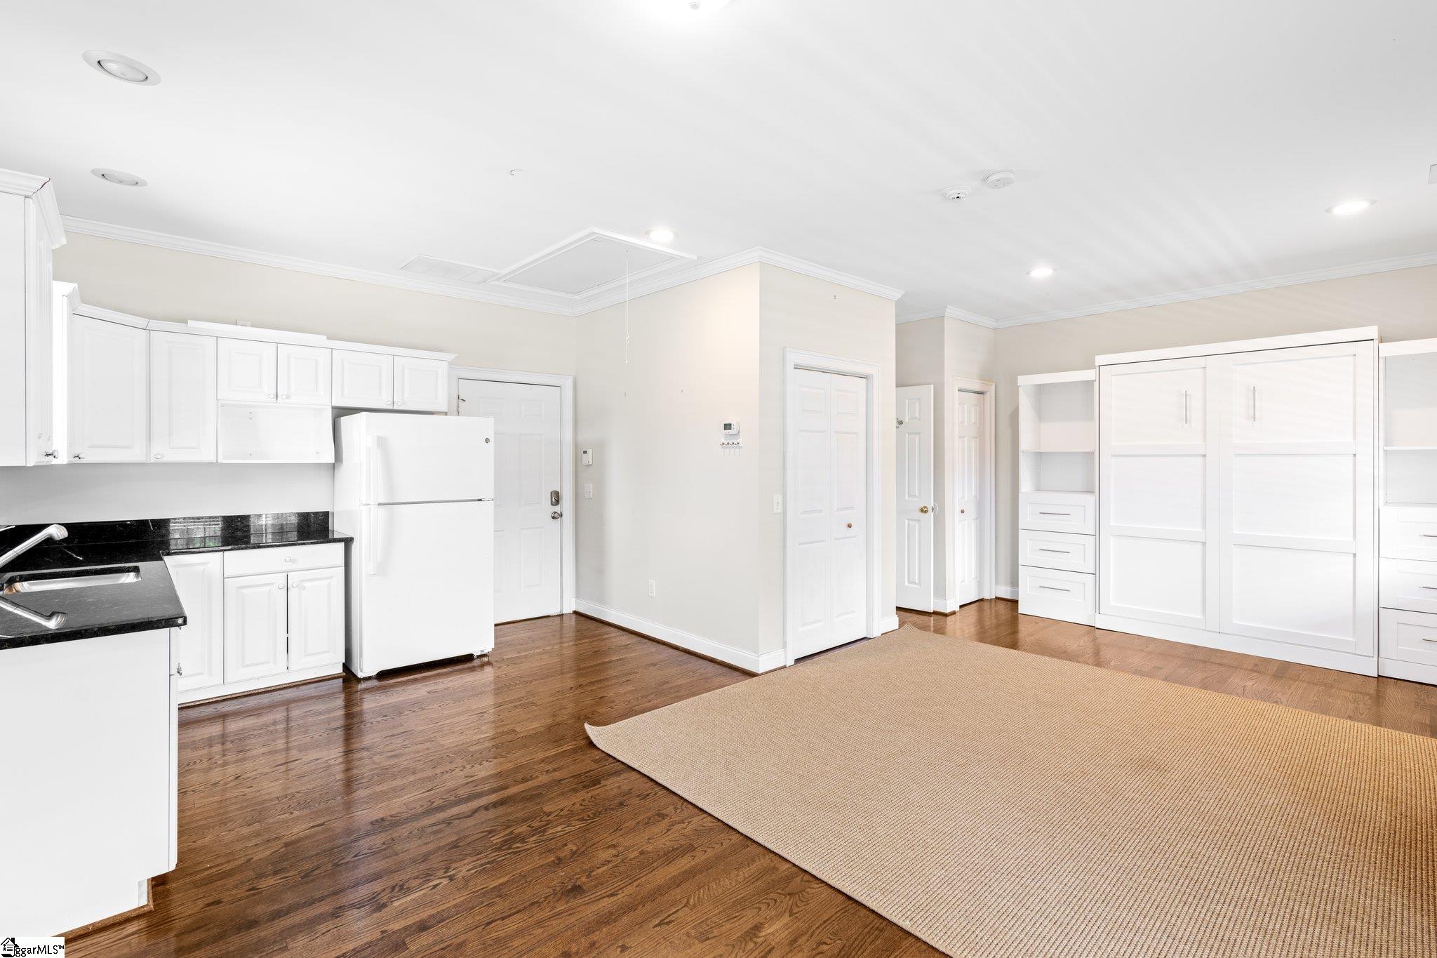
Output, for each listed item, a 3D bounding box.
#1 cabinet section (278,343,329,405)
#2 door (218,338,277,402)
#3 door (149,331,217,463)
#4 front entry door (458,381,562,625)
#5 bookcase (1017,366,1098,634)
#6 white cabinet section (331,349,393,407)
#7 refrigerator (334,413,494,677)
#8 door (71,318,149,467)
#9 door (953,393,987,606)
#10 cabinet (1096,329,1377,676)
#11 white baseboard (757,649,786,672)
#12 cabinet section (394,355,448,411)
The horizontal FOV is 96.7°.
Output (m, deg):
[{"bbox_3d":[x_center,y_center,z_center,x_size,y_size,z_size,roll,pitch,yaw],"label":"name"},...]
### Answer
[{"bbox_3d":[-2.703,-0.670,4.167,0.295,0.378,0.020,-1,2,-42],"label":"cabinet section"},{"bbox_3d":[-2.927,-0.663,3.964,0.298,0.381,0.020,-1,2,-42],"label":"door"},{"bbox_3d":[-3.151,-0.471,3.765,0.299,0.762,0.020,-1,2,-42],"label":"door"},{"bbox_3d":[-1.772,0.202,5.493,0.899,2.045,0.045,-1,2,-42],"label":"front entry door"},{"bbox_3d":[3.095,0.155,5.662,0.430,2.140,0.642,-1,2,-42],"label":"bookcase"},{"bbox_3d":[-2.548,-0.679,4.515,0.380,0.376,0.330,-1,2,-42],"label":"white cabinet section"},{"bbox_3d":[-2.146,0.412,4.519,0.836,1.700,0.768,-1,2,-42],"label":"refrigerator"},{"bbox_3d":[-3.265,-0.462,3.420,0.024,0.748,0.419,0,1,2],"label":"door"},{"bbox_3d":[2.412,0.183,6.147,0.581,2.035,0.035,-1,2,-42],"label":"door"},{"bbox_3d":[3.822,0.129,4.794,0.480,2.230,1.621,-1,2,-42],"label":"cabinet"},{"bbox_3d":[0.350,1.194,4.189,0.249,0.118,0.020,-1,2,-42],"label":"white baseboard"},{"bbox_3d":[-2.267,-0.684,4.768,0.376,0.376,0.330,-1,2,-42],"label":"cabinet section"}]

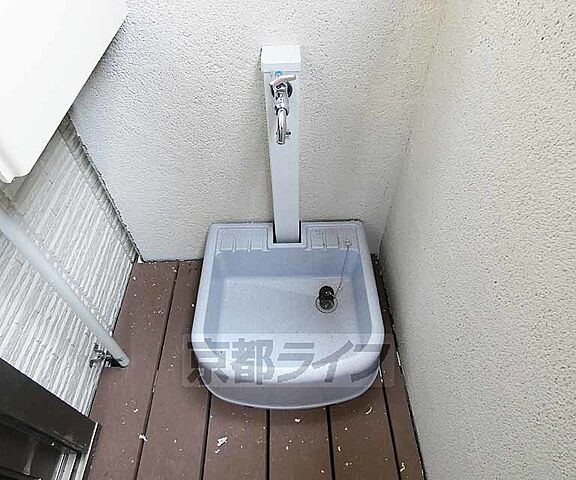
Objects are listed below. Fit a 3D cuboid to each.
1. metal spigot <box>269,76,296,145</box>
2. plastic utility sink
[{"bbox_3d":[-0.012,-0.260,0.670,0.050,0.112,0.107,-1,47,0],"label":"metal spigot"},{"bbox_3d":[0.003,0.199,1.021,0.500,0.185,0.510,-2,50,0],"label":"plastic utility sink"}]

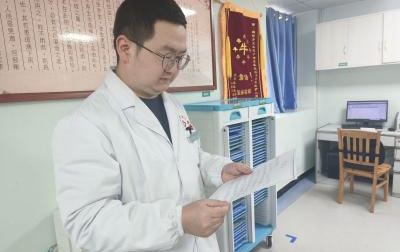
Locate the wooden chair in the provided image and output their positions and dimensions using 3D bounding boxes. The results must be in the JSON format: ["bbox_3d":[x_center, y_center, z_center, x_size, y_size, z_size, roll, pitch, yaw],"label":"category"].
[{"bbox_3d":[1.874,0.463,3.044,0.460,0.870,0.425,-10,10,-38],"label":"wooden chair"}]

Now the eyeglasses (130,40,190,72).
[{"bbox_3d":[-0.114,-0.194,0.690,0.142,0.048,0.143,30,22,13],"label":"eyeglasses"}]

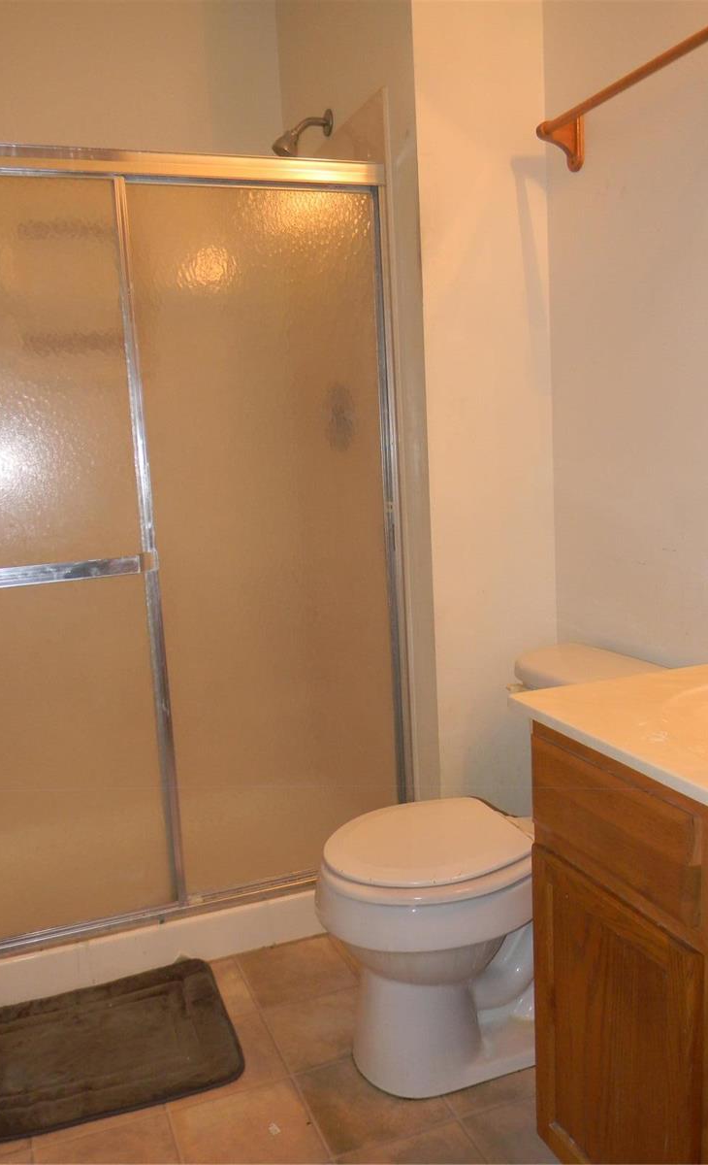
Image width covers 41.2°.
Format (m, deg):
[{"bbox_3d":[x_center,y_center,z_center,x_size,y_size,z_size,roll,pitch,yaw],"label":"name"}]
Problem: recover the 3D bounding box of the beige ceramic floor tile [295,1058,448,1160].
[{"bbox_3d":[0.033,0.975,1.777,0.238,0.010,0.238,-6,8,-20],"label":"beige ceramic floor tile"}]

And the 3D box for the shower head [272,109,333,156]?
[{"bbox_3d":[-0.146,-1.221,2.561,0.163,0.133,0.067,-6,8,-20],"label":"shower head"}]

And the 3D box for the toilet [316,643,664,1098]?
[{"bbox_3d":[0.299,0.567,1.924,0.735,0.733,0.475,-6,8,-20],"label":"toilet"}]

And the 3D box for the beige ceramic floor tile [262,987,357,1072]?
[{"bbox_3d":[-0.050,0.948,2.002,0.238,0.010,0.238,-6,8,-20],"label":"beige ceramic floor tile"}]

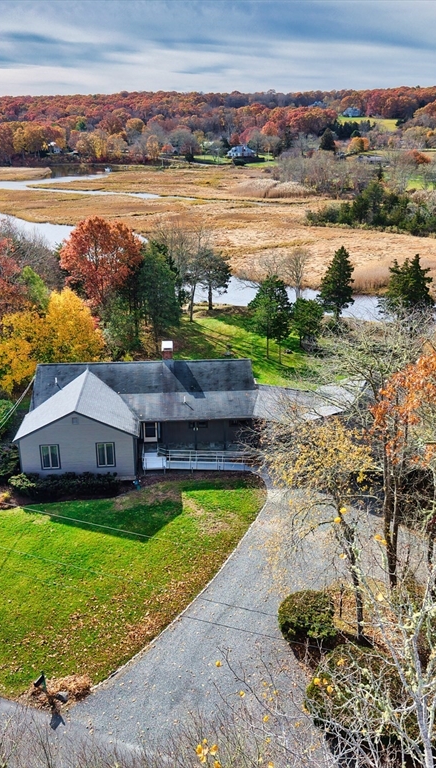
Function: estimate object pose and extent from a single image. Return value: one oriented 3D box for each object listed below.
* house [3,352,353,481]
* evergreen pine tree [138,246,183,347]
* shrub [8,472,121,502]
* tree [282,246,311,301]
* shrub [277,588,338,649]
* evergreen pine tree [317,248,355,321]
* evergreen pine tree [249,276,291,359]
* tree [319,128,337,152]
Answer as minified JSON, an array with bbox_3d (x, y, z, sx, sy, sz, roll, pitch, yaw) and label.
[{"bbox_3d":[-1.939,1.191,50.623,22.550,6.000,12.200,-2,21,-3],"label":"house"},{"bbox_3d":[-6.221,-9.761,76.817,4.760,11.060,4.760,0,21,0],"label":"evergreen pine tree"},{"bbox_3d":[-10.550,6.830,48.548,7.600,0.950,1.800,-1,21,-3],"label":"shrub"},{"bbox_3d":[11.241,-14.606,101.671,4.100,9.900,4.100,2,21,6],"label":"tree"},{"bbox_3d":[4.094,10.614,32.344,2.670,2.240,2.670,0,21,0],"label":"shrub"},{"bbox_3d":[15.558,-13.164,93.216,4.730,9.740,4.730,0,21,0],"label":"evergreen pine tree"},{"bbox_3d":[5.240,-6.701,72.238,4.270,8.580,4.270,0,21,0],"label":"evergreen pine tree"},{"bbox_3d":[66.317,-147.169,430.000,10.400,14.800,10.400,3,21,8],"label":"tree"}]

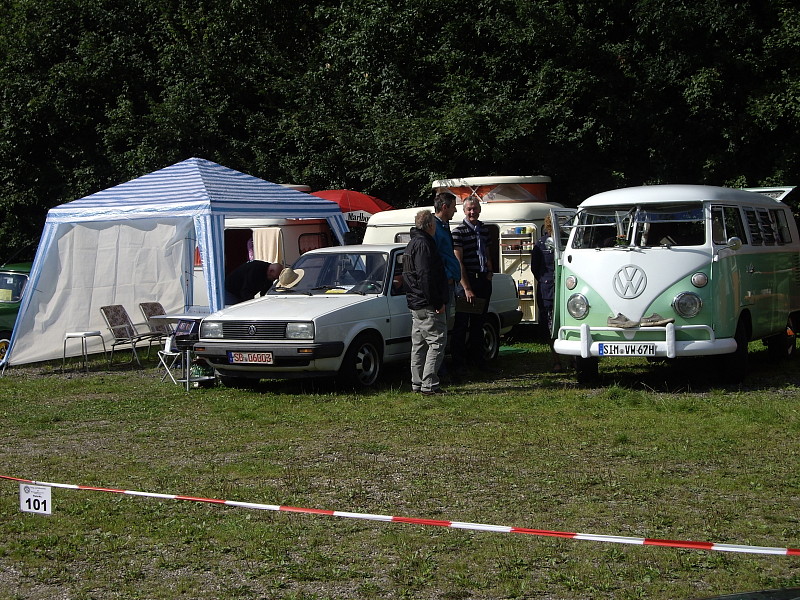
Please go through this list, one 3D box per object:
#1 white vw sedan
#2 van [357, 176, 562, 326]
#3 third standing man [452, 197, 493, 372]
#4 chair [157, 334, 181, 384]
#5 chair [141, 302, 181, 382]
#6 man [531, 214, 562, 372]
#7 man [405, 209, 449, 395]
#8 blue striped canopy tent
[{"bbox_3d":[-0.284,0.092,16.077,1.670,1.410,4.330,0,4,32],"label":"white vw sedan"},{"bbox_3d":[0.959,-0.550,20.402,3.100,2.200,1.680,-2,3,13],"label":"van"},{"bbox_3d":[0.751,-0.113,15.668,0.490,1.850,0.330,-3,3,-6],"label":"third standing man"},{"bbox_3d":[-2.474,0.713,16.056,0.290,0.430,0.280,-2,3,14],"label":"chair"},{"bbox_3d":[-2.931,0.399,18.541,0.660,0.820,0.580,-1,4,30],"label":"chair"},{"bbox_3d":[1.606,-0.066,15.923,0.480,1.660,0.350,-1,4,30],"label":"man"},{"bbox_3d":[0.233,0.028,14.272,0.470,1.760,0.350,0,4,37],"label":"man"},{"bbox_3d":[-2.604,-0.532,19.394,3.400,2.560,3.400,0,4,32],"label":"blue striped canopy tent"}]

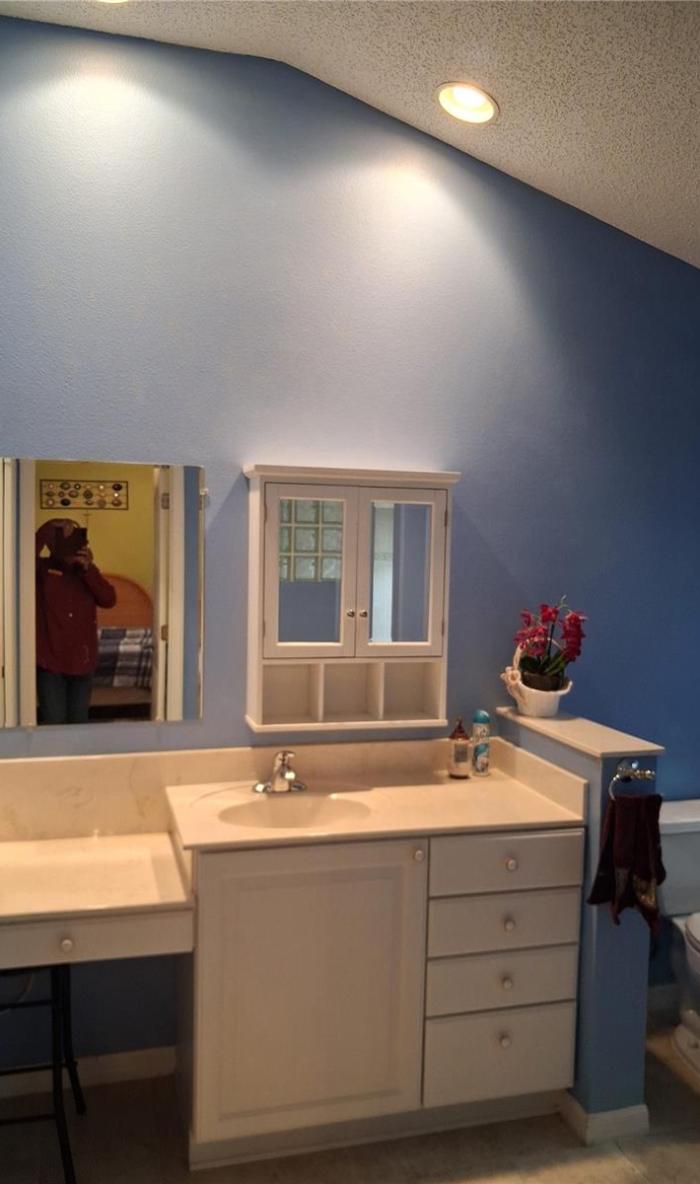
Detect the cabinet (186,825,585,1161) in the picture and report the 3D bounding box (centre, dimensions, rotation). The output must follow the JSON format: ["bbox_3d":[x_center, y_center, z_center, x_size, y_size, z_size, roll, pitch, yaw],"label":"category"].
[{"bbox_3d":[0.048,1.044,2.667,1.040,0.858,0.565,0,3,-15],"label":"cabinet"}]

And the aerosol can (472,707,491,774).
[{"bbox_3d":[0.422,0.480,2.954,0.056,0.205,0.056,1,3,0],"label":"aerosol can"}]

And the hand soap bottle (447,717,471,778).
[{"bbox_3d":[0.346,0.490,2.913,0.067,0.192,0.067,1,3,-1],"label":"hand soap bottle"}]

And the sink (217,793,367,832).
[{"bbox_3d":[-0.153,0.663,2.540,0.414,0.131,0.314,0,4,-16],"label":"sink"}]

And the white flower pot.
[{"bbox_3d":[0.599,0.280,2.943,0.218,0.220,0.175,1,3,5],"label":"white flower pot"}]

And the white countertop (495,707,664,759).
[{"bbox_3d":[0.667,0.409,2.763,0.195,0.015,0.642,0,4,-16],"label":"white countertop"}]

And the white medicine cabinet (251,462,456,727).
[{"bbox_3d":[-0.004,0.019,2.774,0.612,0.756,0.207,0,3,-15],"label":"white medicine cabinet"}]

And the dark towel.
[{"bbox_3d":[0.732,0.713,2.432,0.202,0.361,0.093,0,4,-16],"label":"dark towel"}]

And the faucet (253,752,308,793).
[{"bbox_3d":[-0.196,0.528,2.711,0.158,0.117,0.135,0,3,-15],"label":"faucet"}]

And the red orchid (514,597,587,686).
[{"bbox_3d":[0.638,0.157,2.942,0.220,0.275,0.185,1,3,5],"label":"red orchid"}]

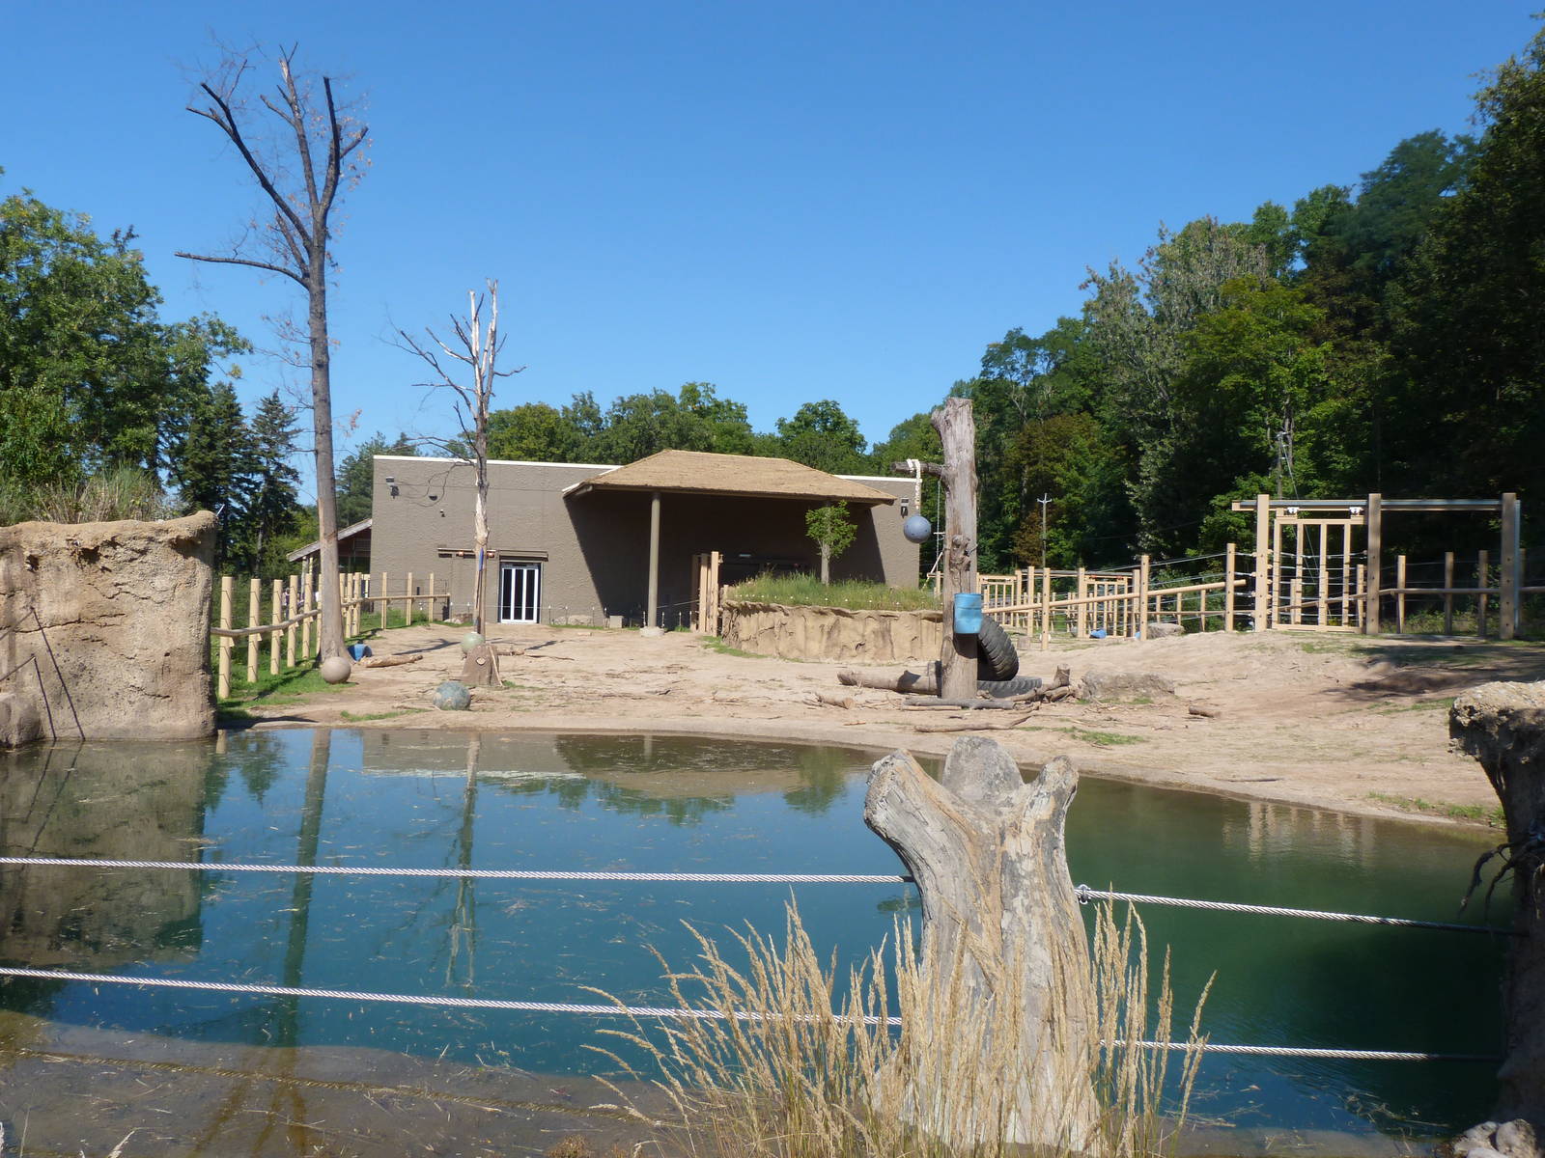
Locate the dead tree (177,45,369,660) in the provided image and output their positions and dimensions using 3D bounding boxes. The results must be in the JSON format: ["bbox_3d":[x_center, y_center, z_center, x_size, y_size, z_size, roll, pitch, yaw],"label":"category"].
[{"bbox_3d":[-15.582,-6.960,34.500,5.400,18.800,5.000,2,-1,-25],"label":"dead tree"}]

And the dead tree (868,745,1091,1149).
[{"bbox_3d":[0.713,1.202,3.800,0.770,1.320,0.680,1,-1,11],"label":"dead tree"}]

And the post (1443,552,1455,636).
[{"bbox_3d":[18.571,0.407,30.600,0.210,2.300,0.210,1,-1,31],"label":"post"}]

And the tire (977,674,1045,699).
[{"bbox_3d":[5.393,2.510,25.500,1.550,0.420,1.550,1,-1,12],"label":"tire"}]

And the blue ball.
[{"bbox_3d":[-5.246,1.960,18.300,0.610,0.580,0.610,2,-1,-16],"label":"blue ball"}]

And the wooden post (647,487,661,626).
[{"bbox_3d":[-5.801,-0.952,55.000,0.450,6.850,0.450,2,0,0],"label":"wooden post"}]

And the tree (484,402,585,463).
[{"bbox_3d":[-24.477,-7.981,114.970,10.300,20.000,10.300,2,0,0],"label":"tree"}]

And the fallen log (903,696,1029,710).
[{"bbox_3d":[4.271,2.728,24.600,2.700,0.240,0.300,2,0,0],"label":"fallen log"}]

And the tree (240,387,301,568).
[{"bbox_3d":[-37.793,-6.242,83.977,5.000,15.600,5.000,2,0,0],"label":"tree"}]

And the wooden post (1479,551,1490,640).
[{"bbox_3d":[19.460,0.445,30.500,0.210,2.420,0.210,2,0,24],"label":"wooden post"}]

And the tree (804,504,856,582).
[{"bbox_3d":[2.099,-1.233,40.000,1.850,3.050,1.800,1,-1,3],"label":"tree"}]

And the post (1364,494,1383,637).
[{"bbox_3d":[15.994,-0.418,29.700,0.300,3.760,0.300,2,0,24],"label":"post"}]

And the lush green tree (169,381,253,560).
[{"bbox_3d":[-49.456,-7.474,98.000,7.200,19.500,7.000,2,-1,-27],"label":"lush green tree"}]

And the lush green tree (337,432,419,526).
[{"bbox_3d":[-32.890,-4.995,91.979,6.600,14.000,6.600,2,0,0],"label":"lush green tree"}]

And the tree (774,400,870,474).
[{"bbox_3d":[5.163,-7.402,115.000,10.500,22.000,10.000,1,-1,2],"label":"tree"}]

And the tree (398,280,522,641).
[{"bbox_3d":[-11.628,-4.377,41.500,4.500,13.500,4.000,2,-1,-16],"label":"tree"}]

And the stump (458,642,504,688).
[{"bbox_3d":[-6.923,2.035,26.500,1.000,1.040,0.950,2,0,0],"label":"stump"}]

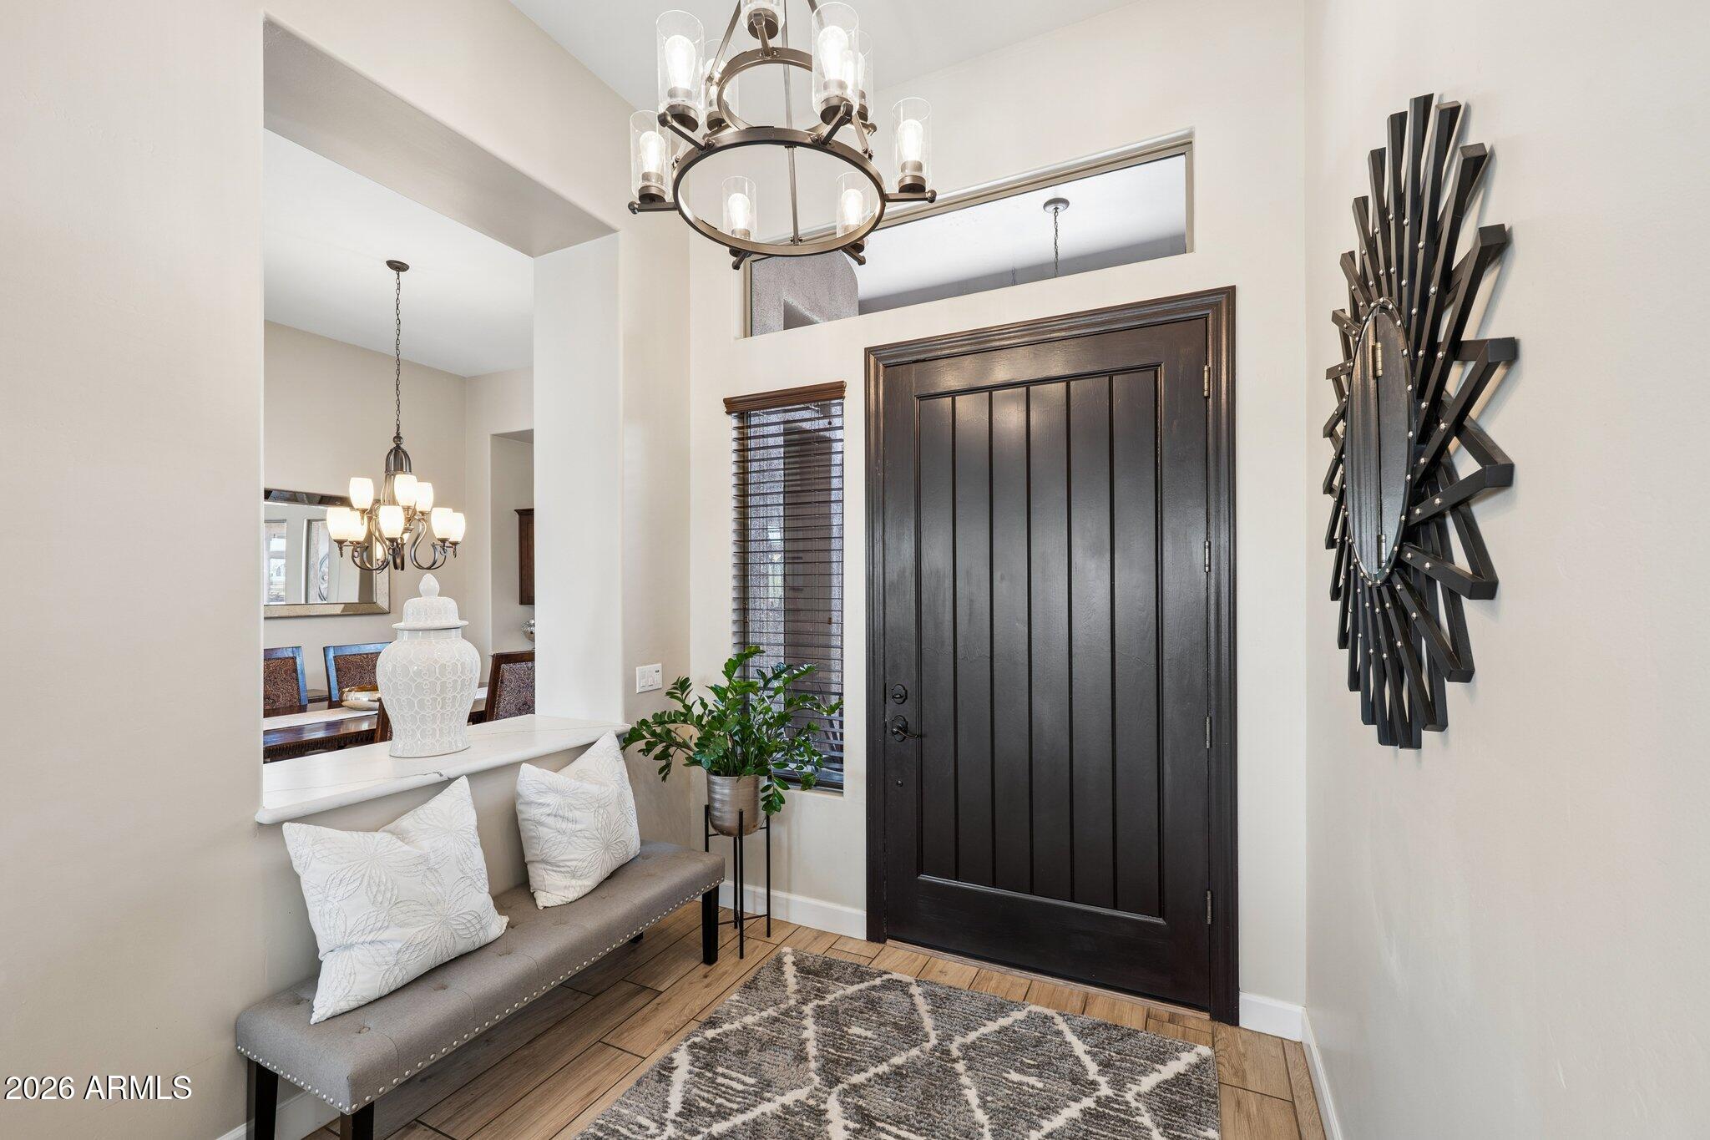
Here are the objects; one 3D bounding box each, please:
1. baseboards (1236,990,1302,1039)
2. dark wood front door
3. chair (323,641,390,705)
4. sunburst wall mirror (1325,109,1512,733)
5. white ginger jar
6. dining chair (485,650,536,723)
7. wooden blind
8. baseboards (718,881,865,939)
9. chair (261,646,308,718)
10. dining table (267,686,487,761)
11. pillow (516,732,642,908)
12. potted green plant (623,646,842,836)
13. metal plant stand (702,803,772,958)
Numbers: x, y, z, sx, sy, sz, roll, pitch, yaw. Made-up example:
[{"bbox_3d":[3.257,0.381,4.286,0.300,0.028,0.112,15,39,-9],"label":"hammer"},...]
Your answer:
[{"bbox_3d":[1.373,1.476,2.189,0.180,0.115,0.018,0,-1,26],"label":"baseboards"},{"bbox_3d":[0.700,0.300,2.610,1.370,2.530,0.120,0,-1,24],"label":"dark wood front door"},{"bbox_3d":[-3.069,1.028,4.388,0.600,1.075,0.500,0,-1,26],"label":"chair"},{"bbox_3d":[0.902,-0.209,1.145,0.060,0.980,0.970,0,-1,26],"label":"sunburst wall mirror"},{"bbox_3d":[-1.583,0.341,2.485,0.325,0.652,0.325,0,-1,0],"label":"white ginger jar"},{"bbox_3d":[-2.200,1.055,4.220,0.620,1.120,0.500,-1,-1,33],"label":"dining chair"},{"bbox_3d":[-0.300,0.083,3.045,0.600,1.800,0.100,0,-1,25],"label":"wooden blind"},{"bbox_3d":[-0.370,1.542,3.040,0.900,0.132,0.020,0,-1,25],"label":"baseboards"},{"bbox_3d":[-3.390,1.050,3.880,0.620,1.120,0.500,0,-1,28],"label":"chair"},{"bbox_3d":[-2.820,1.225,4.100,1.150,0.770,2.150,-1,-1,31],"label":"dining table"},{"bbox_3d":[-0.951,0.863,2.329,0.150,0.450,0.430,-25,-15,27],"label":"pillow"},{"bbox_3d":[-0.468,0.687,2.706,0.820,0.760,0.620,0,-1,26],"label":"potted green plant"},{"bbox_3d":[-0.481,1.247,2.750,0.190,0.590,0.190,0,-1,26],"label":"metal plant stand"}]

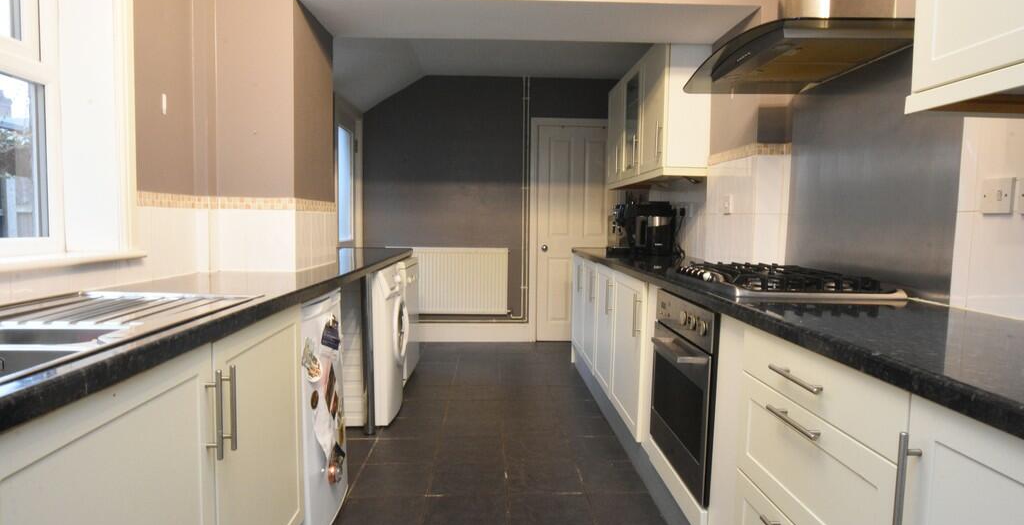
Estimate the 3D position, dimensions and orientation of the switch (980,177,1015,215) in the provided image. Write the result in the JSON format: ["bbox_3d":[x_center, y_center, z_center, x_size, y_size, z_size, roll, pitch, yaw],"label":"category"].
[{"bbox_3d":[1.232,-0.169,1.368,0.012,0.087,0.080,0,5,-2],"label":"switch"}]

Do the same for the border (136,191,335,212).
[{"bbox_3d":[-1.139,-0.261,2.425,0.415,0.061,1.030,0,5,-2],"label":"border"}]

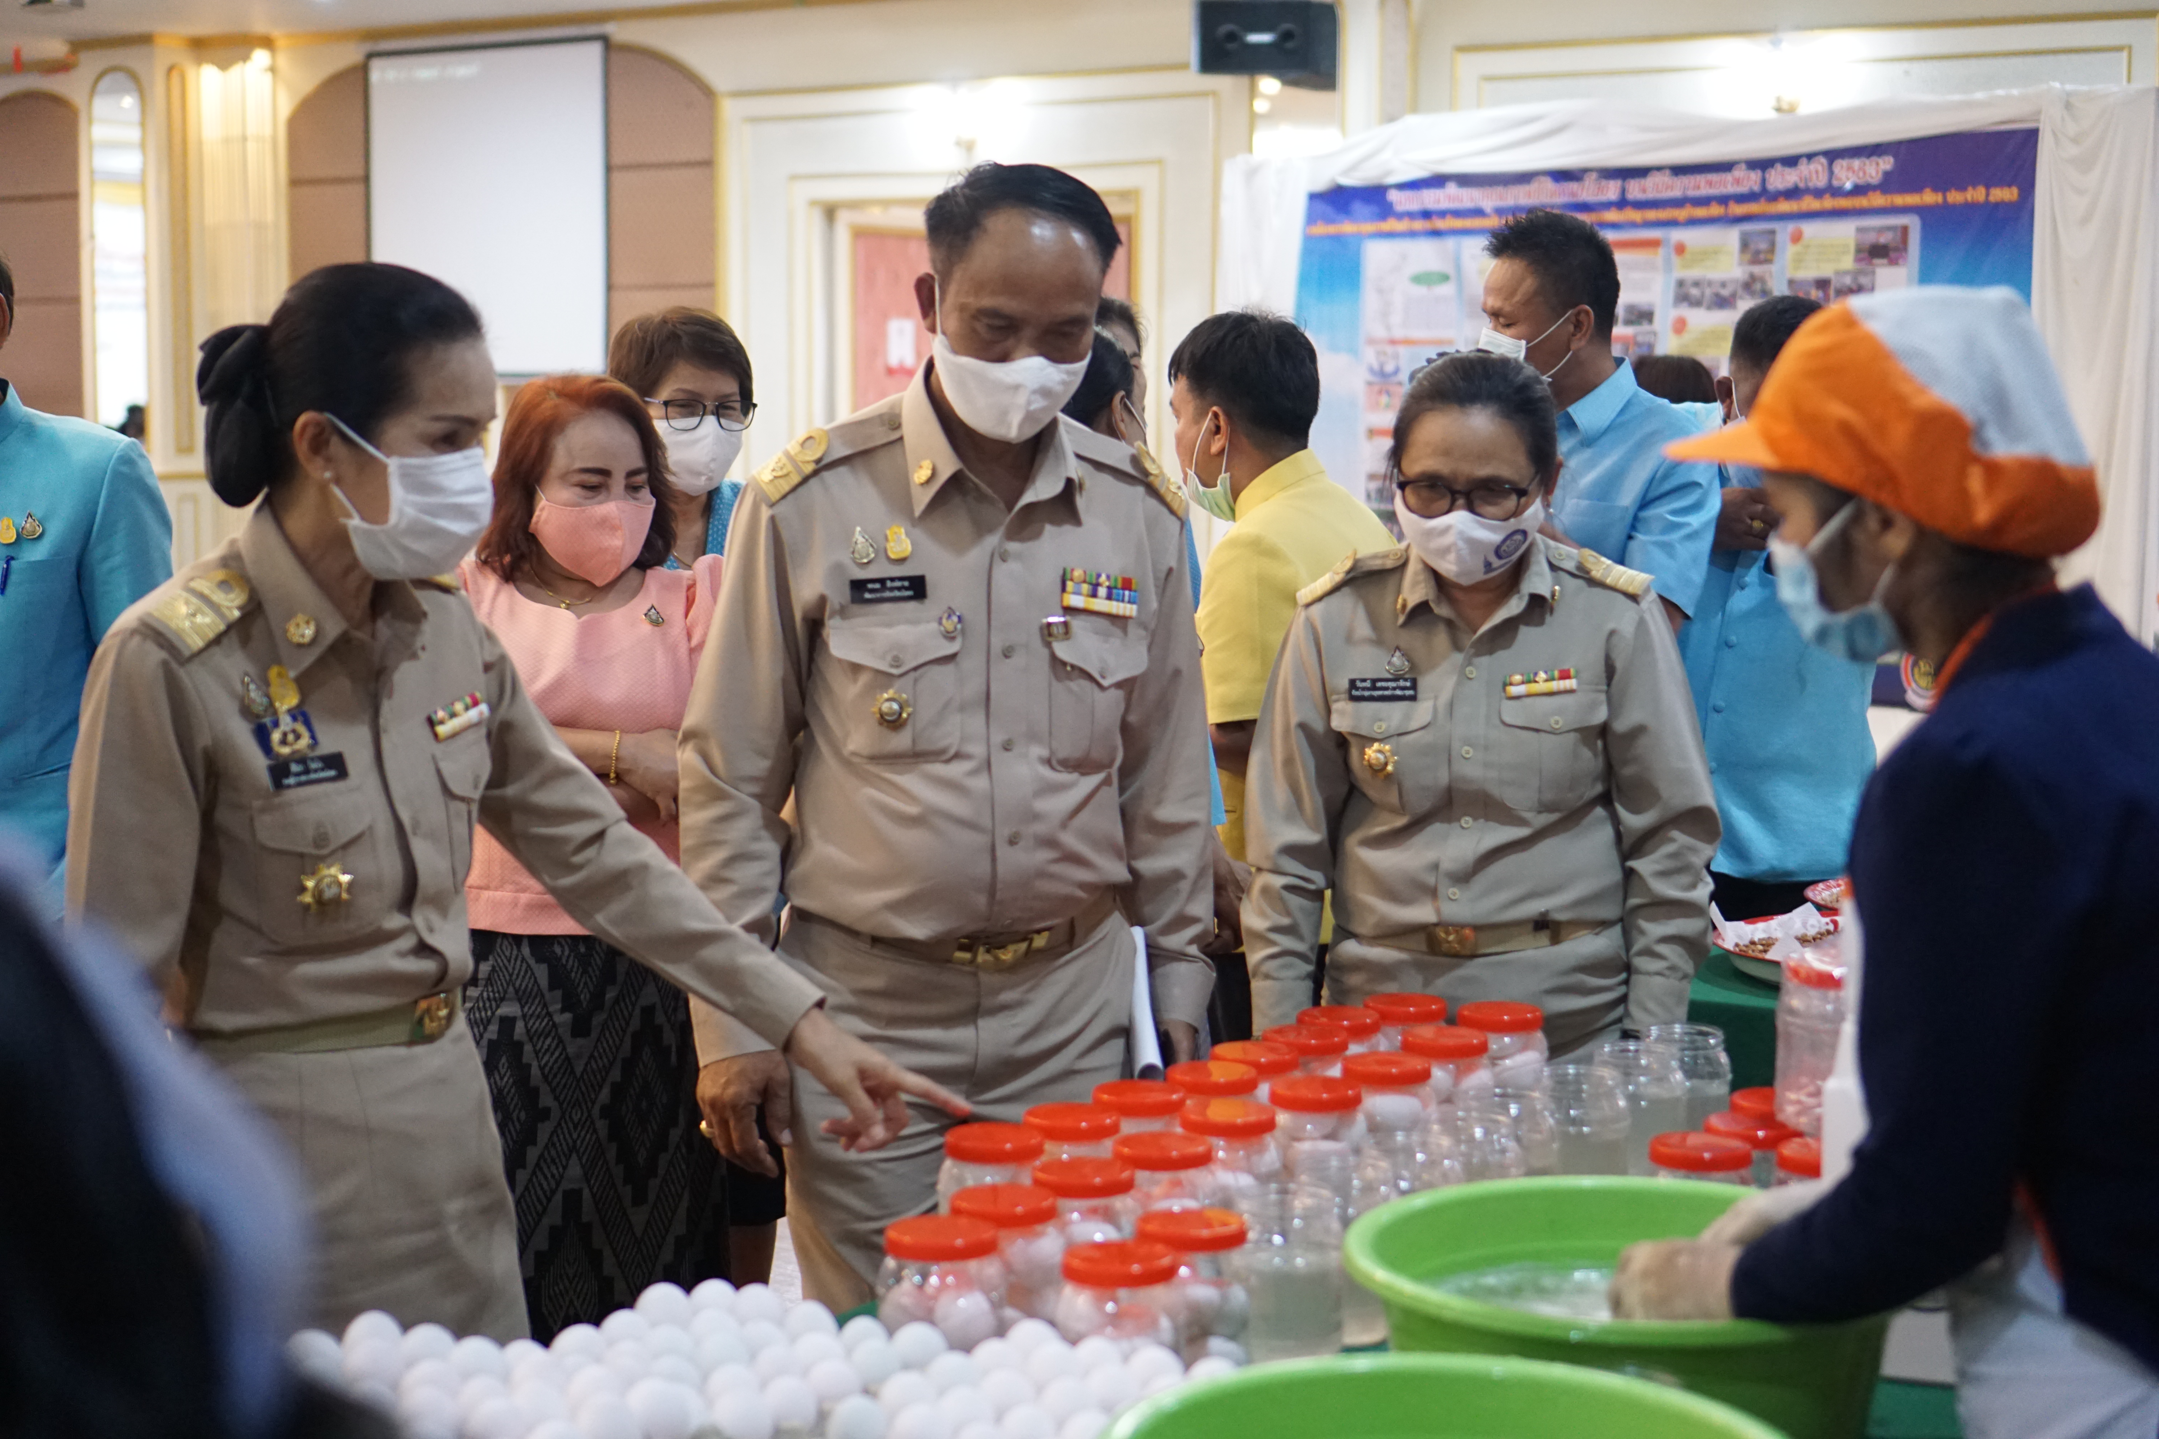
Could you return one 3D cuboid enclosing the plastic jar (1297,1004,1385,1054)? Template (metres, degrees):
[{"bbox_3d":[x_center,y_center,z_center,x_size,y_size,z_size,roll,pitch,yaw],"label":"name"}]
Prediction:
[{"bbox_3d":[0.275,0.380,3.307,0.100,0.135,0.100,0,6,0],"label":"plastic jar"}]

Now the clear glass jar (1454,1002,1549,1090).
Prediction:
[{"bbox_3d":[0.456,0.389,3.388,0.102,0.145,0.102,1,7,0],"label":"clear glass jar"}]

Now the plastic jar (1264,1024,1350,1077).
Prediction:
[{"bbox_3d":[0.233,0.390,3.215,0.100,0.135,0.100,0,6,0],"label":"plastic jar"}]

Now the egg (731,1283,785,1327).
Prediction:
[{"bbox_3d":[-0.260,0.485,2.534,0.043,0.056,0.043,0,6,0],"label":"egg"}]

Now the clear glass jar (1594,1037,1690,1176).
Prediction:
[{"bbox_3d":[0.565,0.399,3.148,0.100,0.132,0.100,0,6,0],"label":"clear glass jar"}]

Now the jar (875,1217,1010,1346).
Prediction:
[{"bbox_3d":[-0.108,0.463,2.448,0.101,0.128,0.101,0,7,0],"label":"jar"}]

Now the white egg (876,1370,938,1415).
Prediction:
[{"bbox_3d":[-0.127,0.507,2.295,0.043,0.056,0.043,0,7,0],"label":"white egg"}]

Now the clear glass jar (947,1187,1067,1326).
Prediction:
[{"bbox_3d":[-0.063,0.468,2.590,0.098,0.145,0.098,0,6,0],"label":"clear glass jar"}]

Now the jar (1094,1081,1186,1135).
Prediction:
[{"bbox_3d":[0.057,0.426,2.970,0.098,0.145,0.098,0,6,0],"label":"jar"}]

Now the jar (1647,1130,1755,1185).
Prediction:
[{"bbox_3d":[0.557,0.454,2.808,0.102,0.145,0.102,1,7,0],"label":"jar"}]

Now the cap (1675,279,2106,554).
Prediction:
[{"bbox_3d":[0.551,-0.208,2.120,0.285,0.172,0.185,10,10,19],"label":"cap"}]

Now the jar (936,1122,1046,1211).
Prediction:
[{"bbox_3d":[-0.076,0.445,2.795,0.098,0.145,0.098,0,6,0],"label":"jar"}]

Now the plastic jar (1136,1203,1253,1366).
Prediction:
[{"bbox_3d":[0.091,0.468,2.502,0.100,0.135,0.100,0,6,0],"label":"plastic jar"}]

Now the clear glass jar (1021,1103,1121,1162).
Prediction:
[{"bbox_3d":[-0.006,0.436,2.874,0.098,0.145,0.098,0,6,0],"label":"clear glass jar"}]

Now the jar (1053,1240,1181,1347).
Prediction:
[{"bbox_3d":[0.032,0.501,2.498,0.102,0.145,0.102,1,7,0],"label":"jar"}]

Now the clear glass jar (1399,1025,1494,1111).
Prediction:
[{"bbox_3d":[0.387,0.408,3.318,0.102,0.145,0.102,1,7,0],"label":"clear glass jar"}]

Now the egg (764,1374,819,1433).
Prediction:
[{"bbox_3d":[-0.217,0.519,2.350,0.044,0.056,0.044,1,7,0],"label":"egg"}]

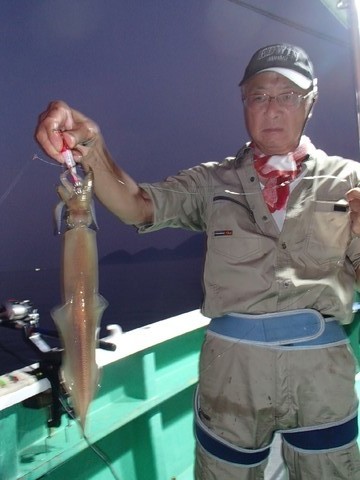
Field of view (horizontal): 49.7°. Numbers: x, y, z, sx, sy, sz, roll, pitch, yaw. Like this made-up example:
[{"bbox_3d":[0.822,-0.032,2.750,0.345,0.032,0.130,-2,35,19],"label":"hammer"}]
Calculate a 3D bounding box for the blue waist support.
[{"bbox_3d":[0.246,0.213,0.990,0.348,0.100,0.255,-2,-3,11],"label":"blue waist support"}]

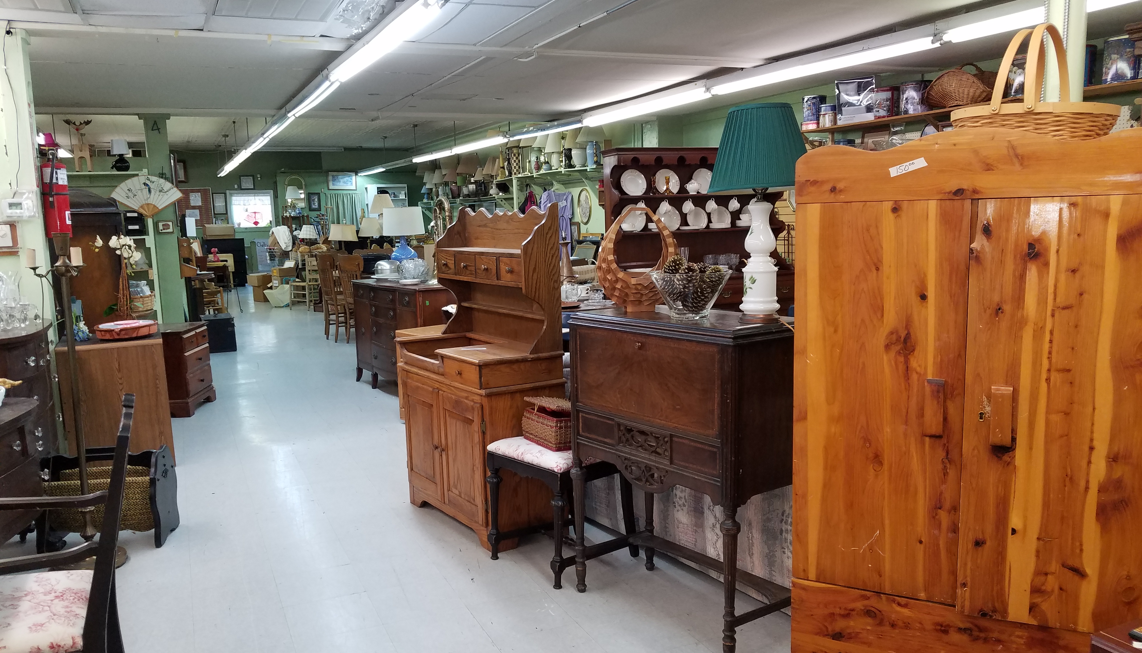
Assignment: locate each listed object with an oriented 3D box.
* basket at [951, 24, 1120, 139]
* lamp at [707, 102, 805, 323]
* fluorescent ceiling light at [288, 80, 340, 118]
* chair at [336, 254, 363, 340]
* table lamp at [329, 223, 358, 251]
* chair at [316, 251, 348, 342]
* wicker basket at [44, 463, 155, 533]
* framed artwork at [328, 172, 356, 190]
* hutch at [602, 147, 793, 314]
[{"bbox_3d":[1.123,-0.560,2.078,0.410,0.342,0.360,5,10,40],"label":"basket"},{"bbox_3d":[0.605,-0.359,2.745,0.340,0.685,0.340,-2,8,0],"label":"lamp"},{"bbox_3d":[-2.255,-1.966,7.481,0.120,0.090,2.440,-5,8,-25],"label":"fluorescent ceiling light"},{"bbox_3d":[-2.329,-0.331,9.827,0.440,1.020,0.520,4,9,35],"label":"chair"},{"bbox_3d":[-3.181,-1.158,12.038,0.400,0.573,0.400,-8,10,-42],"label":"table lamp"},{"bbox_3d":[-2.692,-0.359,10.190,0.520,1.030,0.440,-8,10,-41],"label":"chair"},{"bbox_3d":[-2.110,0.797,3.913,0.460,0.265,0.210,-2,8,-5],"label":"wicker basket"},{"bbox_3d":[-5.575,-3.556,20.917,0.690,0.440,0.040,-5,8,-24],"label":"framed artwork"},{"bbox_3d":[1.119,-0.530,7.263,1.670,1.920,0.460,-5,8,-24],"label":"hutch"}]

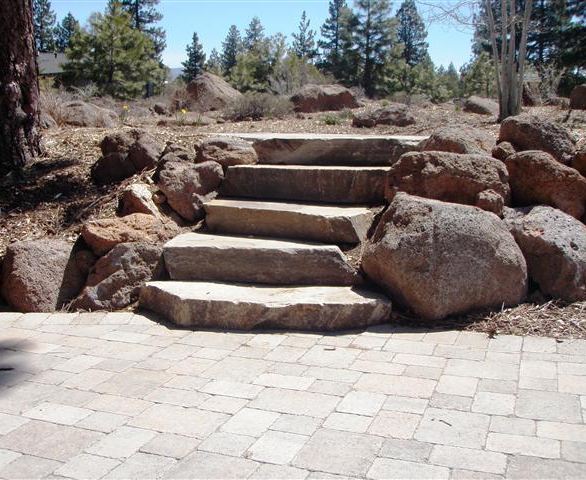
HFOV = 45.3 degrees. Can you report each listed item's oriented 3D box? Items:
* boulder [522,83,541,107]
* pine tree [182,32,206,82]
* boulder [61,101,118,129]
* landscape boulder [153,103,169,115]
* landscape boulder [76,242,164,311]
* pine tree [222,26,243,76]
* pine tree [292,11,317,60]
[{"bbox_3d":[4.376,-2.692,13.000,0.518,0.444,0.500,3,8,18],"label":"boulder"},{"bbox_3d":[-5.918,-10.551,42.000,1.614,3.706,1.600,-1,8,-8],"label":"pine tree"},{"bbox_3d":[-2.694,-1.661,9.300,0.741,0.371,0.600,-2,8,-16],"label":"boulder"},{"bbox_3d":[-2.340,-2.340,12.500,0.285,0.213,0.240,-1,8,-10],"label":"landscape boulder"},{"bbox_3d":[-1.000,0.202,4.050,0.507,0.352,0.400,-2,8,-14],"label":"landscape boulder"},{"bbox_3d":[-3.875,-11.561,45.000,1.665,4.483,1.700,0,8,-5],"label":"pine tree"},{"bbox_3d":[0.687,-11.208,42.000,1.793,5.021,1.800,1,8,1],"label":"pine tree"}]

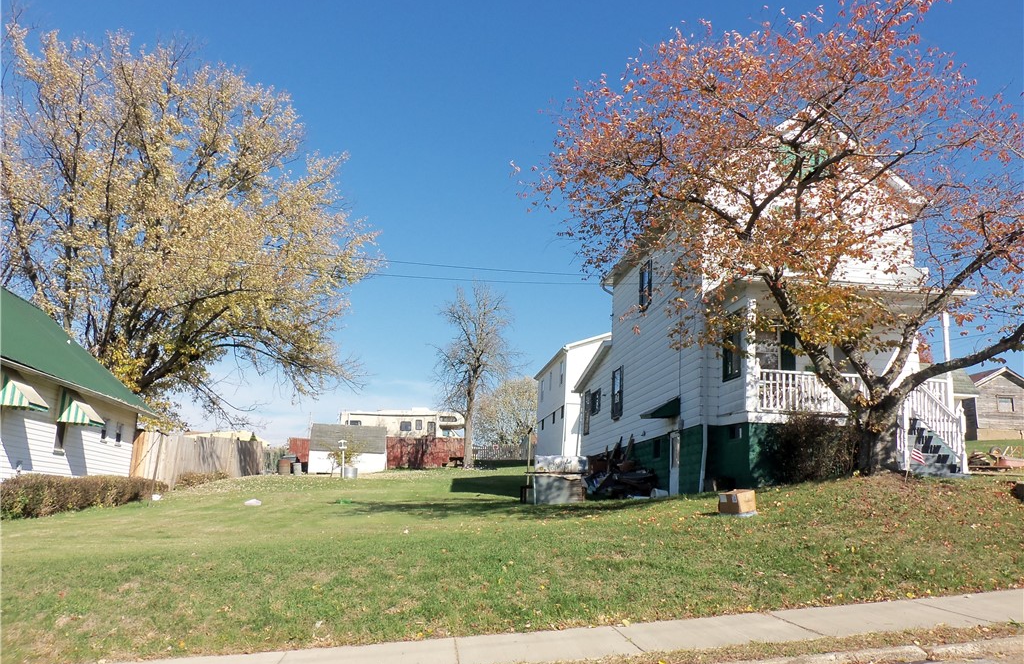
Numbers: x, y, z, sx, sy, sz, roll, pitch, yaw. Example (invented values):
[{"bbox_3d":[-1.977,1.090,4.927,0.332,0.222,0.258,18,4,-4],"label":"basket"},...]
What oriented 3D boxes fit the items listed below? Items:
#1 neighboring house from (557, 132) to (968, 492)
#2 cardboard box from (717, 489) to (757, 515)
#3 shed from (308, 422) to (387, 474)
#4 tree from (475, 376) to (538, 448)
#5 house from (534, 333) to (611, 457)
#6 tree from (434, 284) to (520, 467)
[{"bbox_3d":[5.771,0.293,22.857,5.500,8.700,15.400,4,-12,-6],"label":"neighboring house"},{"bbox_3d":[3.535,2.661,12.984,0.370,0.300,0.450,-2,-7,42],"label":"cardboard box"},{"bbox_3d":[-8.523,6.069,43.281,3.900,2.650,2.500,4,-12,-6],"label":"shed"},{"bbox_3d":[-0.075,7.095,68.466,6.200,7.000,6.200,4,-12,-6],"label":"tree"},{"bbox_3d":[5.493,4.103,44.453,7.600,7.300,9.900,4,-12,-6],"label":"house"},{"bbox_3d":[-1.978,2.441,46.581,4.800,10.600,4.800,4,-12,-6],"label":"tree"}]

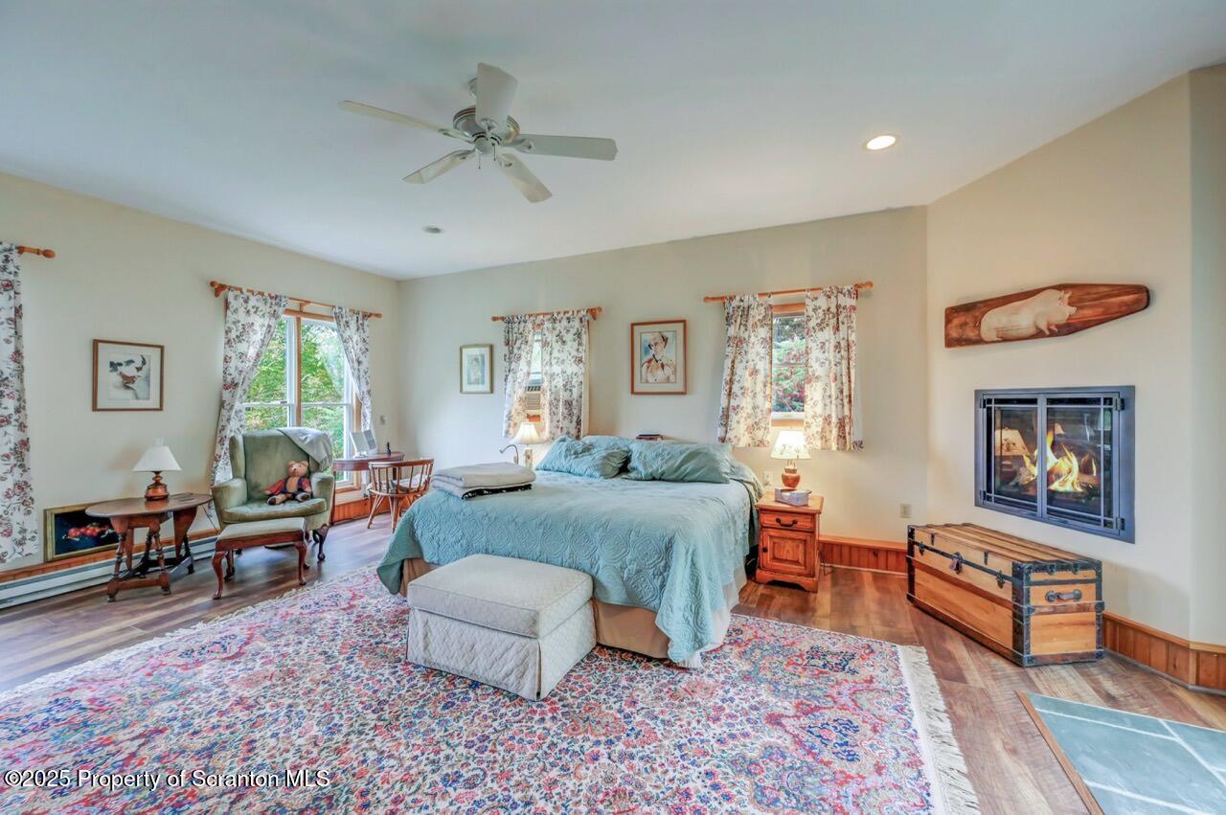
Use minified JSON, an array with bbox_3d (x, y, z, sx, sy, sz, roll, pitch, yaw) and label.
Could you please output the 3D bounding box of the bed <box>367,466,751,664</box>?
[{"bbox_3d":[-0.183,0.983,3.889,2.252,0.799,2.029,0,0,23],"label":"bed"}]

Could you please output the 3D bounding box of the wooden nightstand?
[{"bbox_3d":[1.384,1.033,3.708,0.445,0.595,0.490,0,0,25],"label":"wooden nightstand"}]

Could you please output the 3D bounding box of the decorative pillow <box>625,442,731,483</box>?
[{"bbox_3d":[0.568,0.469,4.140,0.880,0.370,0.190,0,-31,24],"label":"decorative pillow"}]

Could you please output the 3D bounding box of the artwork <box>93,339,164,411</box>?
[{"bbox_3d":[-4.003,-0.251,3.950,0.025,0.564,0.435,0,0,25],"label":"artwork"}]

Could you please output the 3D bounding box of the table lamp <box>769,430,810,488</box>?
[{"bbox_3d":[1.450,0.465,3.883,0.325,0.550,0.325,0,1,24],"label":"table lamp"}]

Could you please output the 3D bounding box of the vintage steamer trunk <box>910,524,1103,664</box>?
[{"bbox_3d":[2.383,1.102,2.995,0.466,0.556,0.887,0,0,-5],"label":"vintage steamer trunk"}]

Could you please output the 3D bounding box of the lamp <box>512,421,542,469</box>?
[{"bbox_3d":[-0.910,0.471,5.088,0.360,0.625,0.360,0,0,23],"label":"lamp"}]

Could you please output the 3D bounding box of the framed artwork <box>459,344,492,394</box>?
[{"bbox_3d":[-1.565,-0.434,5.464,0.468,0.559,0.025,0,1,24],"label":"framed artwork"}]

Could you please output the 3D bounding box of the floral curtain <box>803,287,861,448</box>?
[{"bbox_3d":[1.873,-0.329,4.074,0.435,1.389,0.100,0,0,23],"label":"floral curtain"}]

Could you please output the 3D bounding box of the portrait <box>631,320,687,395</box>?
[{"bbox_3d":[0.435,-0.470,4.568,0.563,0.706,0.025,0,1,24],"label":"portrait"}]

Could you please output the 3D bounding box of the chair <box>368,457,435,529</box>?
[{"bbox_3d":[-2.315,0.954,5.192,0.616,0.742,0.574,-1,1,-33],"label":"chair"}]

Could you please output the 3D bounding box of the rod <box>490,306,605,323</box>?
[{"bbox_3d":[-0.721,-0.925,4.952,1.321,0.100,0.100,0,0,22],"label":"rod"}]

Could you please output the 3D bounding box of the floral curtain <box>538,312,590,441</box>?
[{"bbox_3d":[-0.500,-0.311,4.862,0.594,1.317,0.110,0,0,22],"label":"floral curtain"}]

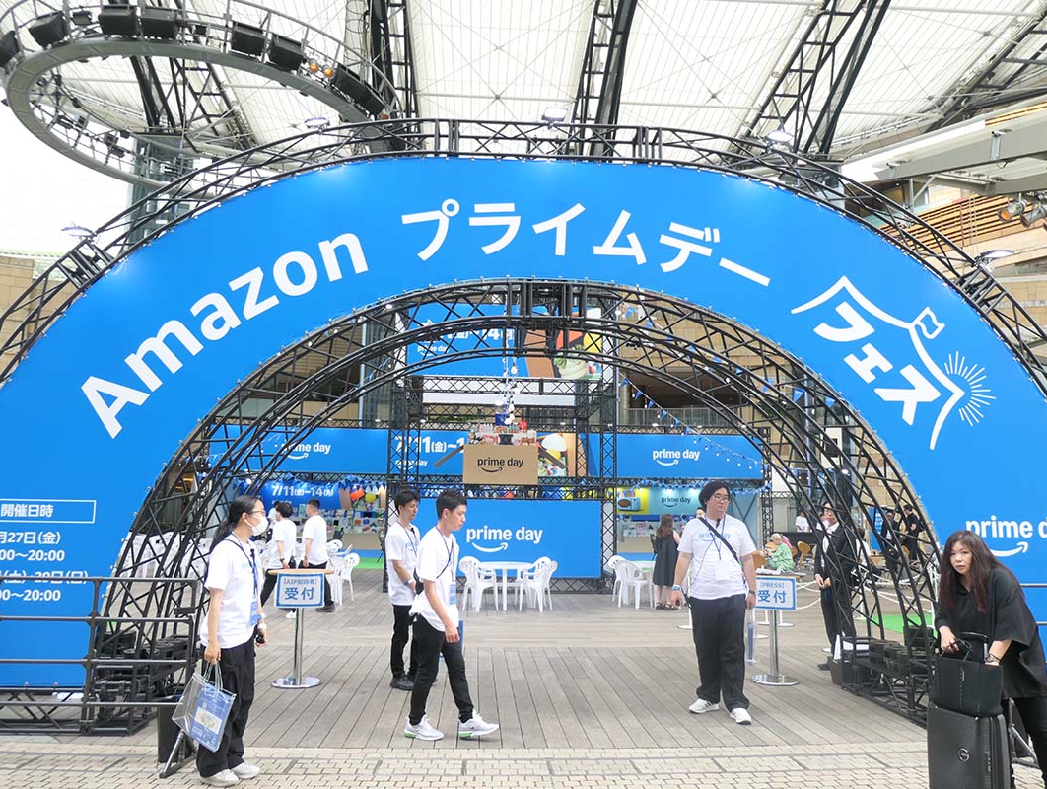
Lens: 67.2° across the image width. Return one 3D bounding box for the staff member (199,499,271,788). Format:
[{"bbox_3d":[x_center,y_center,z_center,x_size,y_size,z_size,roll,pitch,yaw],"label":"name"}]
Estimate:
[{"bbox_3d":[-1.697,1.423,4.712,0.380,1.630,0.460,1,-9,-1],"label":"staff member"}]

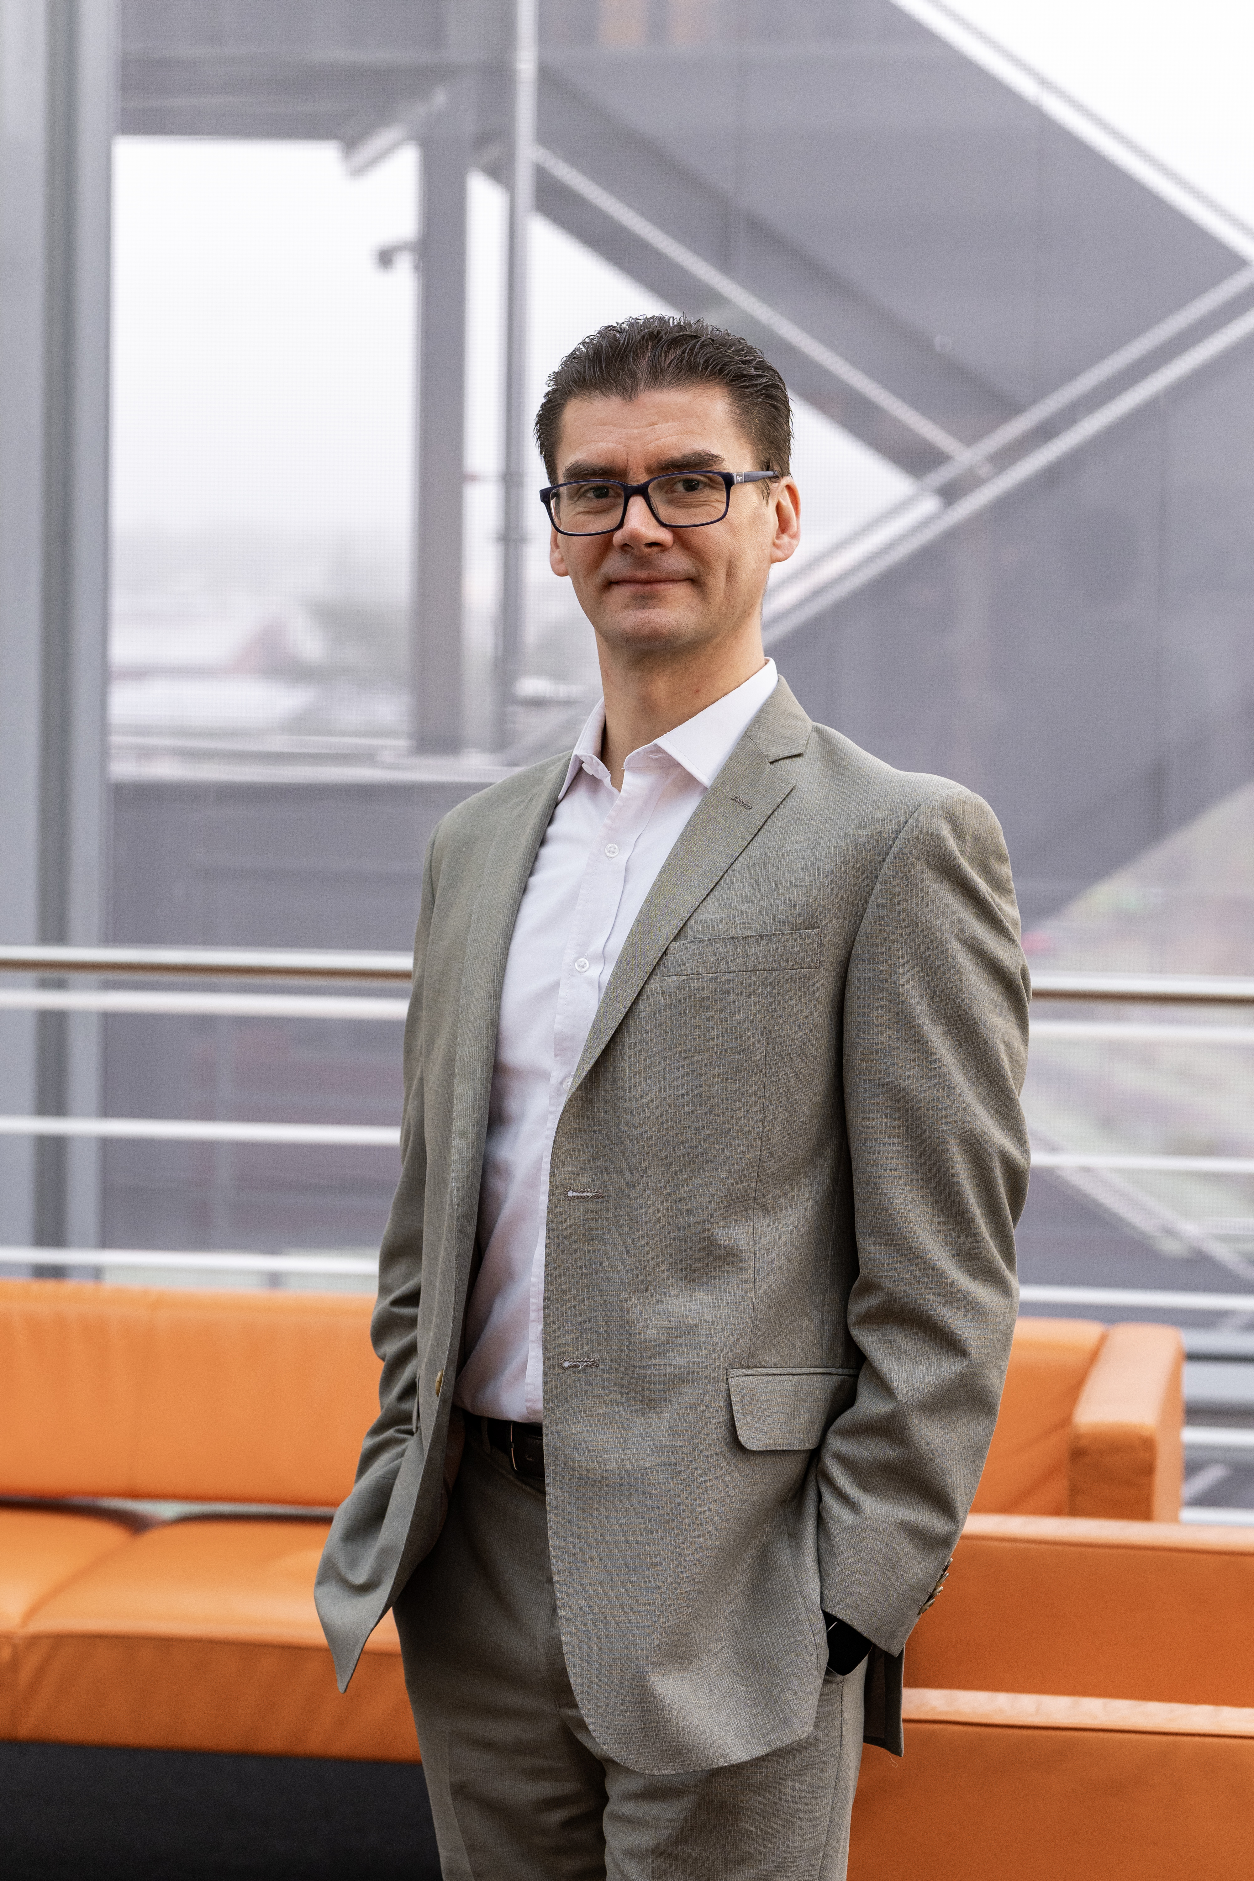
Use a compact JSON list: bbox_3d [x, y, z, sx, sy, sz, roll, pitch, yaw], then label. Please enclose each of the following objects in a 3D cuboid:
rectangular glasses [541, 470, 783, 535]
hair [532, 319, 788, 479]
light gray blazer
[{"bbox_3d":[0.027,-0.303,3.066,0.142,0.045,0.143,-3,6,17],"label":"rectangular glasses"},{"bbox_3d":[0.028,-0.348,3.085,0.172,0.168,0.198,-3,6,17],"label":"hair"},{"bbox_3d":[0.039,0.189,3.080,0.530,0.750,0.340,3,4,36],"label":"light gray blazer"}]

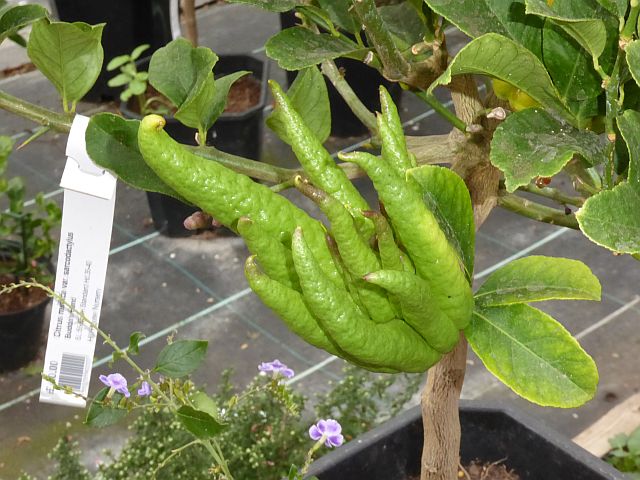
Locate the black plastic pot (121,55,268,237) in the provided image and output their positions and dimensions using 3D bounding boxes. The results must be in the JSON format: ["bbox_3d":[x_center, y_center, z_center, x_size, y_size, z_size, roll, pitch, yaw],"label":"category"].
[{"bbox_3d":[-0.131,-0.094,1.642,0.151,0.149,0.151,3,31,4],"label":"black plastic pot"}]

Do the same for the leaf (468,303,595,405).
[{"bbox_3d":[0.115,0.062,0.840,0.092,0.014,0.045,34,71,10],"label":"leaf"}]

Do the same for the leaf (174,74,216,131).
[{"bbox_3d":[-0.062,-0.070,0.785,0.021,0.031,0.012,14,-9,24],"label":"leaf"}]

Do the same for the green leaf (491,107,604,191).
[{"bbox_3d":[0.116,-0.046,0.785,0.064,0.022,0.044,19,61,18],"label":"green leaf"}]

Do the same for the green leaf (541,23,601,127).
[{"bbox_3d":[0.129,-0.085,0.800,0.035,0.060,0.016,11,-10,8],"label":"green leaf"}]

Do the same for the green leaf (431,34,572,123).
[{"bbox_3d":[0.092,-0.082,0.780,0.078,0.040,0.026,10,6,-1],"label":"green leaf"}]

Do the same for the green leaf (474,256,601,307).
[{"bbox_3d":[0.118,0.022,0.840,0.070,0.018,0.032,2,60,1],"label":"green leaf"}]

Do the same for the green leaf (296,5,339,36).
[{"bbox_3d":[-0.001,-0.111,0.785,0.030,0.012,0.016,28,69,26],"label":"green leaf"}]

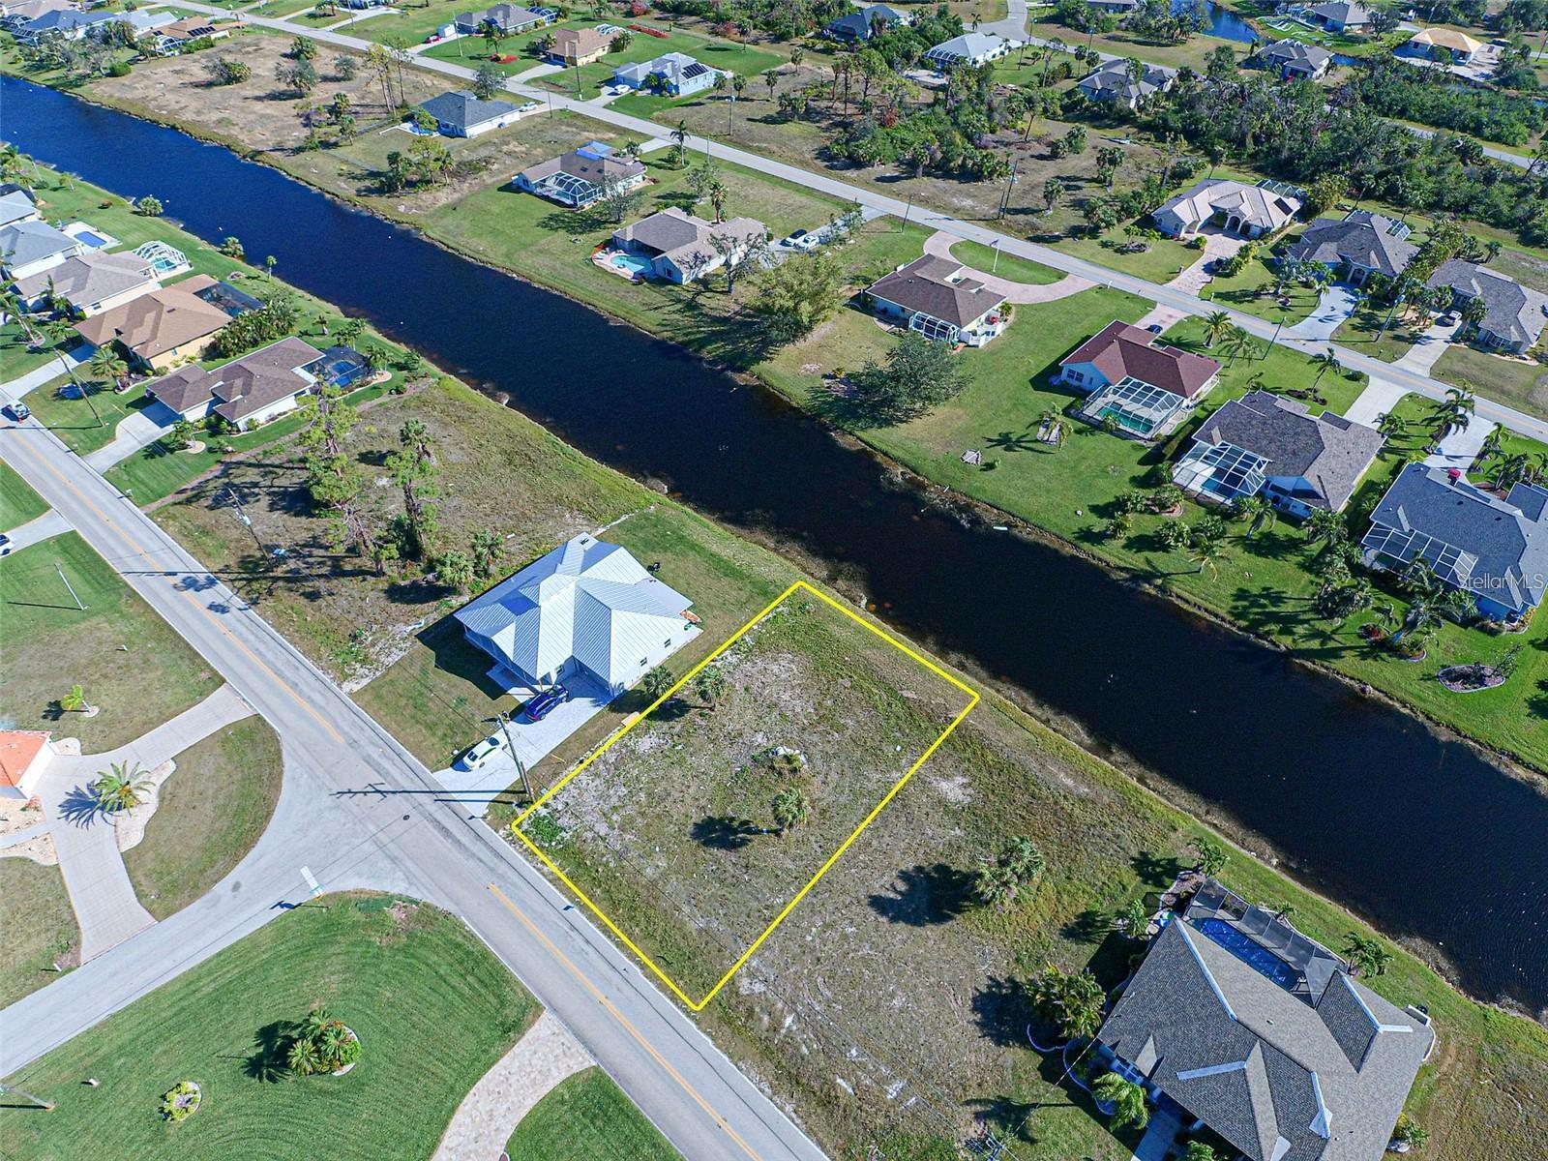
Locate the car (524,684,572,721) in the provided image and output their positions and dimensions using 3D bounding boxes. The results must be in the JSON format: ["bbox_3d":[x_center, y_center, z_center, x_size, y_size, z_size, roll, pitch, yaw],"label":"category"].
[{"bbox_3d":[-23.272,12.466,77.789,1.850,1.700,4.650,34,56,27],"label":"car"}]

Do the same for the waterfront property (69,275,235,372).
[{"bbox_3d":[-100.670,-43.780,126.670,20.430,5.920,21.740,29,52,26],"label":"waterfront property"}]

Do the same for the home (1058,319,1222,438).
[{"bbox_3d":[53.587,-31.058,112.402,17.860,5.100,22.226,34,56,28],"label":"home"}]

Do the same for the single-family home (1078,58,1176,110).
[{"bbox_3d":[95.287,-134.205,203.227,18.944,5.300,25.000,33,56,28],"label":"single-family home"}]

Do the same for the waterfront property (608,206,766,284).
[{"bbox_3d":[-16.431,-66.902,146.898,21.500,5.200,24.000,34,56,27],"label":"waterfront property"}]

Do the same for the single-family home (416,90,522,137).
[{"bbox_3d":[-78.478,-121.205,195.725,20.600,5.300,18.600,29,54,24],"label":"single-family home"}]

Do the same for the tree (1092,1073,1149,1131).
[{"bbox_3d":[23.413,35.884,51.860,3.700,3.400,3.700,-1,47,1],"label":"tree"}]

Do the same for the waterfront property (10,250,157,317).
[{"bbox_3d":[-121.950,-53.460,135.200,18.870,5.630,18.780,29,52,26],"label":"waterfront property"}]

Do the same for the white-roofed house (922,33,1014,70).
[{"bbox_3d":[54.520,-151.590,215.930,14.150,5.530,23.570,32,53,28],"label":"white-roofed house"}]

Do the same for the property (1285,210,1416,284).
[{"bbox_3d":[109.981,-63.588,143.577,18.300,5.700,23.000,36,57,28],"label":"property"}]

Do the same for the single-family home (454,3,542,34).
[{"bbox_3d":[-84.660,-173.600,234.800,19.630,5.430,17.420,32,53,28],"label":"single-family home"}]

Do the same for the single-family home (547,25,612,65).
[{"bbox_3d":[-54.360,-153.630,218.770,14.940,5.430,17.980,34,54,29],"label":"single-family home"}]

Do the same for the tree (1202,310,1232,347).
[{"bbox_3d":[69.371,-39.551,119.056,4.600,6.400,4.600,34,56,28],"label":"tree"}]

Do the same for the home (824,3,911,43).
[{"bbox_3d":[30.716,-189.631,257.134,17.300,5.600,23.000,32,55,25],"label":"home"}]

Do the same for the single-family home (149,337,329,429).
[{"bbox_3d":[-80.090,-30.550,115.800,18.340,5.230,21.040,30,52,27],"label":"single-family home"}]

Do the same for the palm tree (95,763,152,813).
[{"bbox_3d":[-59.354,19.072,69.376,4.900,3.600,4.900,34,56,28],"label":"palm tree"}]

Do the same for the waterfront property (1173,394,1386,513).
[{"bbox_3d":[65.730,-16.879,98.753,18.776,5.300,23.705,34,56,28],"label":"waterfront property"}]

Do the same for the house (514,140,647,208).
[{"bbox_3d":[-40.494,-88.602,164.985,21.502,5.000,24.485,28,54,25],"label":"house"}]

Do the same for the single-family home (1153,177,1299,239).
[{"bbox_3d":[92.116,-75.312,154.268,20.400,5.500,24.500,35,57,27],"label":"single-family home"}]

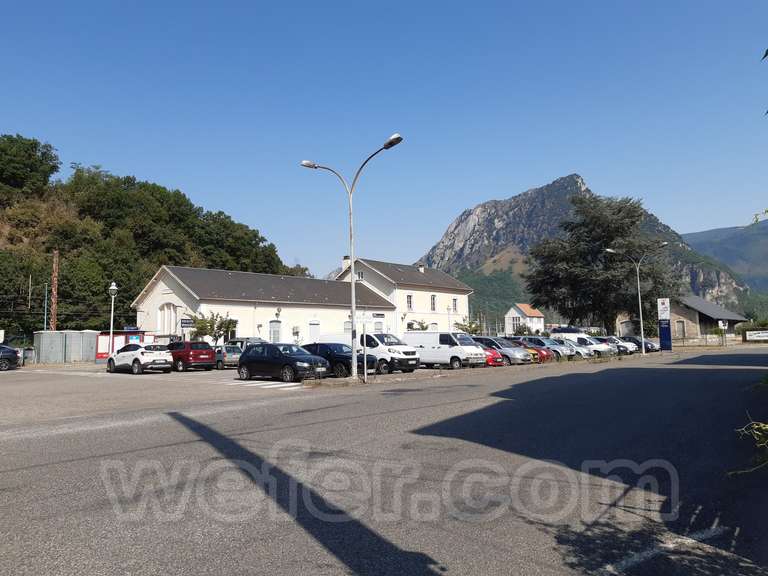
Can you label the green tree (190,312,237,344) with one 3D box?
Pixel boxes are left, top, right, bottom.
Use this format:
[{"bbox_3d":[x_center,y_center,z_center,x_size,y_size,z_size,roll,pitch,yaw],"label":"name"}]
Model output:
[{"bbox_3d":[-11.504,3.449,39.138,3.000,3.500,3.100,-5,-7,41],"label":"green tree"}]

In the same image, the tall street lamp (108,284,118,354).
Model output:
[{"bbox_3d":[-17.684,2.522,37.500,0.560,5.730,0.560,-1,-5,0],"label":"tall street lamp"}]

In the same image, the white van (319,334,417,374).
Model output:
[{"bbox_3d":[-0.735,3.069,27.448,5.024,1.895,1.950,-5,-7,40],"label":"white van"}]

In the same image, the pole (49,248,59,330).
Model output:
[{"bbox_3d":[-27.857,1.546,48.659,0.370,9.430,0.370,-5,-7,41],"label":"pole"}]

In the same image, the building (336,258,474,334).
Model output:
[{"bbox_3d":[2.155,2.553,72.374,11.440,11.060,15.510,-6,-7,41],"label":"building"}]

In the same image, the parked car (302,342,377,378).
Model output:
[{"bbox_3d":[-2.284,3.214,26.164,4.300,1.550,1.820,-6,-7,41],"label":"parked car"}]

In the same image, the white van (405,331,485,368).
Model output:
[{"bbox_3d":[3.229,3.358,31.626,4.535,1.940,1.905,-5,-7,41],"label":"white van"}]

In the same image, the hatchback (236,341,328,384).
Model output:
[{"bbox_3d":[-4.232,3.011,23.746,4.222,1.462,1.790,-5,-6,39],"label":"hatchback"}]

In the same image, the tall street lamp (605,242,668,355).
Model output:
[{"bbox_3d":[21.066,0.919,47.828,4.600,8.740,0.400,-6,-7,41],"label":"tall street lamp"}]

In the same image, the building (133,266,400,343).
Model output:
[{"bbox_3d":[-10.666,2.892,57.272,10.870,8.250,23.970,-6,-7,41],"label":"building"}]

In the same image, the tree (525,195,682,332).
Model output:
[{"bbox_3d":[27.025,-2.060,72.000,18.000,18.980,18.000,-1,-5,0],"label":"tree"}]

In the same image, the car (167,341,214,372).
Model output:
[{"bbox_3d":[-11.416,3.853,32.832,4.446,1.620,1.820,-6,-7,44],"label":"car"}]

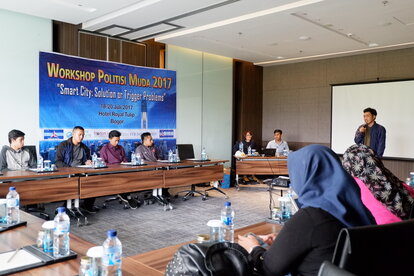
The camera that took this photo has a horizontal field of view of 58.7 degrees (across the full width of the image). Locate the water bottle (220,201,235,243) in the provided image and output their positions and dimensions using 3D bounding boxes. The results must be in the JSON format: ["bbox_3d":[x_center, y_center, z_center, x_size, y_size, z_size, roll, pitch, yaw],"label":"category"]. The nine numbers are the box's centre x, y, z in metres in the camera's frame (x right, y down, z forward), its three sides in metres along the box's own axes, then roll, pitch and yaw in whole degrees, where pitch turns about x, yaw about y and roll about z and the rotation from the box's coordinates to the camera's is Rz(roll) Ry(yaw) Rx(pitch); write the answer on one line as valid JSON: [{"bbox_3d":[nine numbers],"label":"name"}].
[{"bbox_3d":[0.110,0.434,1.916,0.066,0.215,0.066,0,2,0],"label":"water bottle"}]

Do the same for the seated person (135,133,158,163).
[{"bbox_3d":[-1.064,0.520,6.447,0.750,1.240,0.550,2,2,44],"label":"seated person"}]

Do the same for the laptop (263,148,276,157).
[{"bbox_3d":[1.328,0.310,7.720,0.320,0.190,0.240,1,2,6],"label":"laptop"}]

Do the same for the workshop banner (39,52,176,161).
[{"bbox_3d":[-1.570,-0.390,6.511,0.040,1.850,2.704,2,2,44],"label":"workshop banner"}]

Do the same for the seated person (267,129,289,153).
[{"bbox_3d":[1.567,0.467,8.169,0.560,1.290,0.750,1,2,9],"label":"seated person"}]

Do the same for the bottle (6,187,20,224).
[{"bbox_3d":[-1.191,0.411,2.262,0.067,0.219,0.067,2,2,44],"label":"bottle"}]

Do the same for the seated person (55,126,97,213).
[{"bbox_3d":[-1.994,0.493,5.594,0.680,1.330,0.600,2,2,44],"label":"seated person"}]

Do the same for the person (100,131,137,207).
[{"bbox_3d":[-1.491,0.514,6.039,0.720,1.270,0.550,2,2,44],"label":"person"}]

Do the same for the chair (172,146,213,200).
[{"bbox_3d":[-0.264,0.634,6.913,0.650,1.000,0.620,2,2,44],"label":"chair"}]

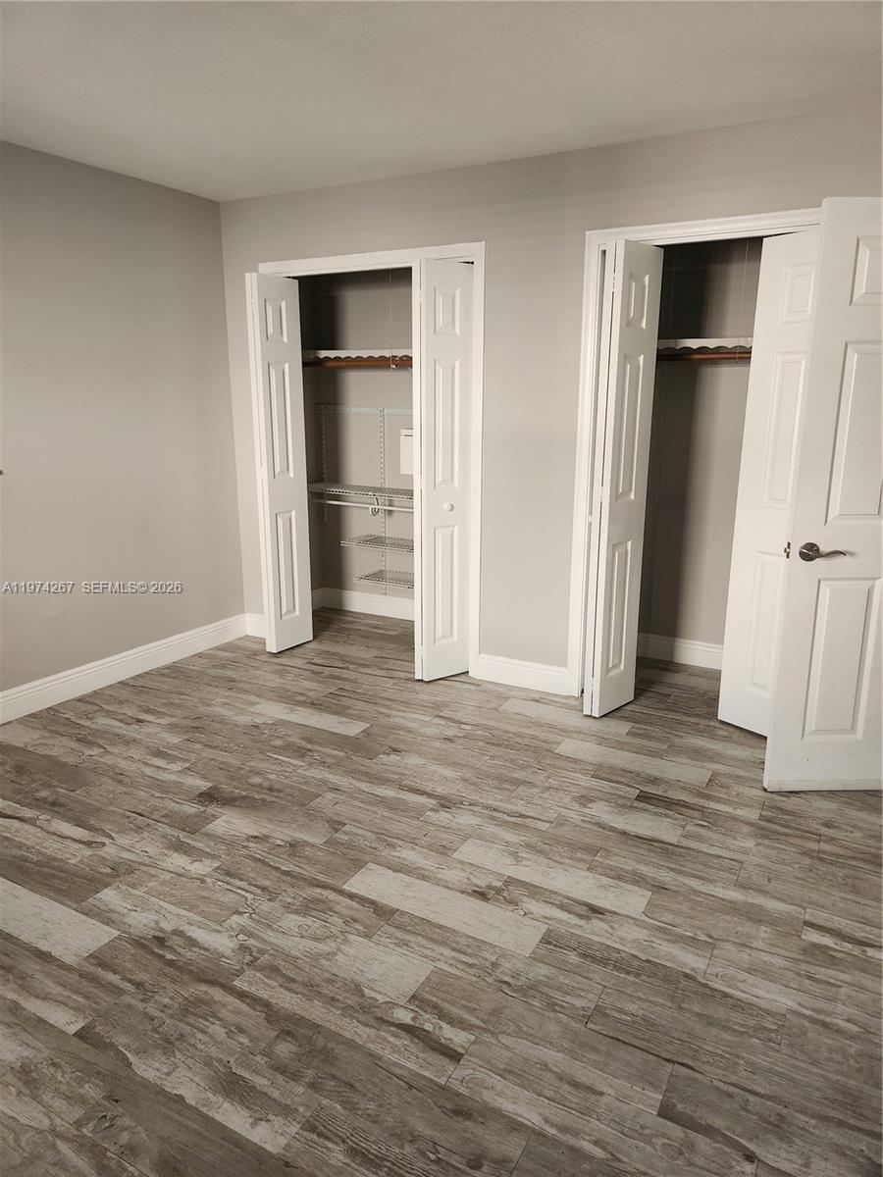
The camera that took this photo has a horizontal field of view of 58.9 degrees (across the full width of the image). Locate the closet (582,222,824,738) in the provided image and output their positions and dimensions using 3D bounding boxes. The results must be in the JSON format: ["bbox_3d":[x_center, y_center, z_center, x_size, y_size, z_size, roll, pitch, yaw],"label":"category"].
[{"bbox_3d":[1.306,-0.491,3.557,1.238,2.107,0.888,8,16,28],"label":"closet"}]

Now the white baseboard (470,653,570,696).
[{"bbox_3d":[0.393,0.432,3.928,0.494,0.135,0.030,8,16,28],"label":"white baseboard"}]

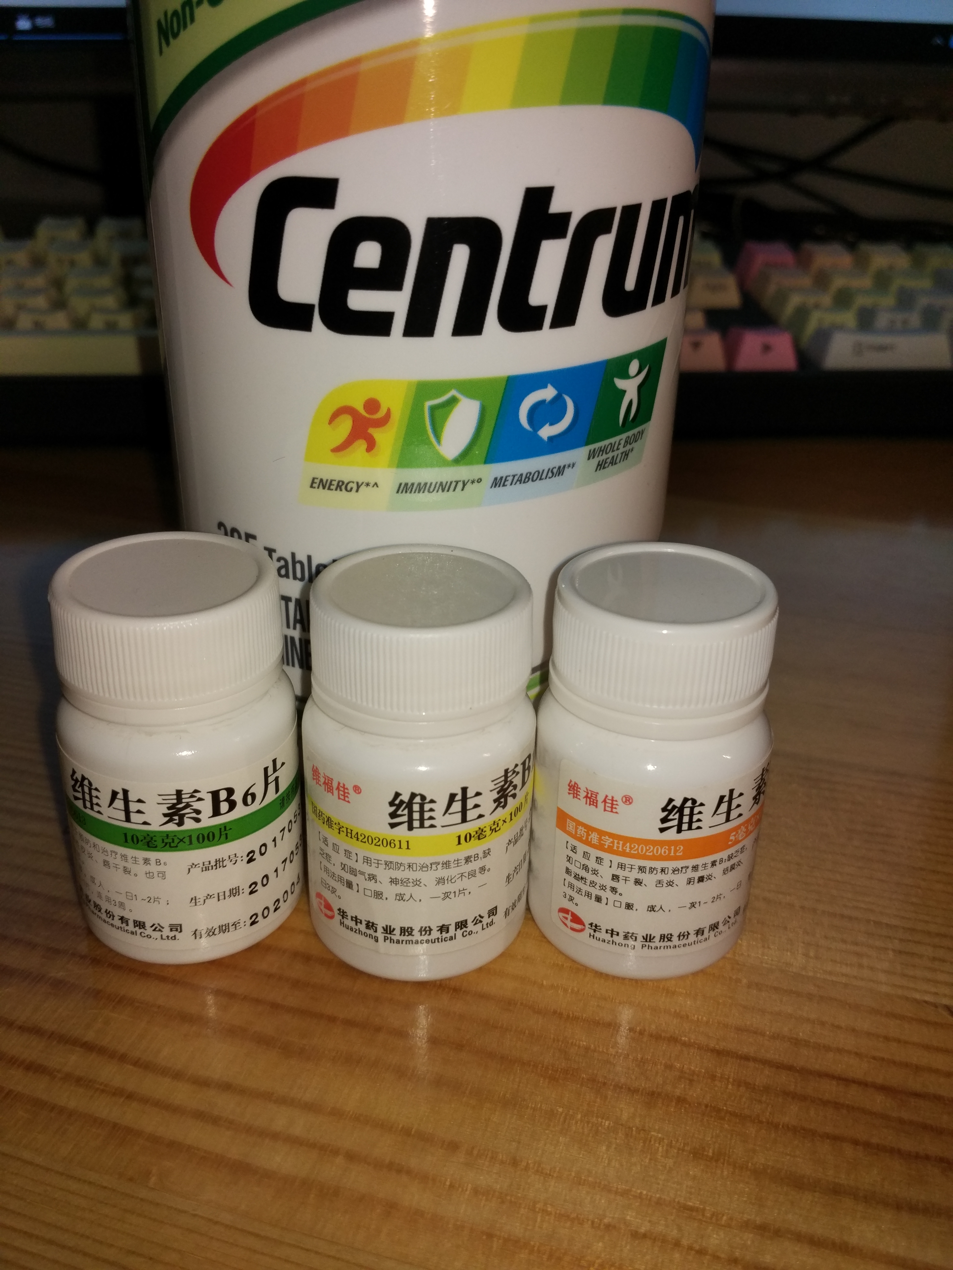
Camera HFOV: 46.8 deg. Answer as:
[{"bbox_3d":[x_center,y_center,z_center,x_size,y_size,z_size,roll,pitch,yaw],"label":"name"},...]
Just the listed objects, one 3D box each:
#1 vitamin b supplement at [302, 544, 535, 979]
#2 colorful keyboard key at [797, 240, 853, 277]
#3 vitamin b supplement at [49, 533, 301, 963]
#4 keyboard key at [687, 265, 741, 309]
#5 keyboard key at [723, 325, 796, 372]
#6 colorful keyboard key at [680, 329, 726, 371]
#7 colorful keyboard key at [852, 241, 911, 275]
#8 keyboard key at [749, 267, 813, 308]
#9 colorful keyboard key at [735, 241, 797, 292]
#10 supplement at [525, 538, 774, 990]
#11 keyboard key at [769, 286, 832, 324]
[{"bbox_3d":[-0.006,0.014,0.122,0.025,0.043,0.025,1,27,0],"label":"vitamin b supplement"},{"bbox_3d":[0.114,-0.121,0.362,0.018,0.011,0.018,-1,33,-4],"label":"colorful keyboard key"},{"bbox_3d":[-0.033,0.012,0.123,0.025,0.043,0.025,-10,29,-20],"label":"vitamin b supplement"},{"bbox_3d":[0.072,-0.109,0.344,0.018,0.011,0.018,-1,33,-4],"label":"keyboard key"},{"bbox_3d":[0.076,-0.078,0.296,0.018,0.011,0.018,-1,33,-4],"label":"keyboard key"},{"bbox_3d":[0.057,-0.078,0.295,0.018,0.011,0.018,-1,33,-4],"label":"colorful keyboard key"},{"bbox_3d":[0.133,-0.121,0.363,0.018,0.011,0.018,-1,33,-4],"label":"colorful keyboard key"},{"bbox_3d":[0.096,-0.109,0.346,0.018,0.011,0.018,-1,33,-4],"label":"keyboard key"},{"bbox_3d":[0.095,-0.121,0.361,0.018,0.011,0.018,-1,33,-4],"label":"colorful keyboard key"},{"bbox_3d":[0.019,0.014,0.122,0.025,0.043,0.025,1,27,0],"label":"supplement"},{"bbox_3d":[0.097,-0.099,0.330,0.018,0.010,0.018,-1,33,-4],"label":"keyboard key"}]

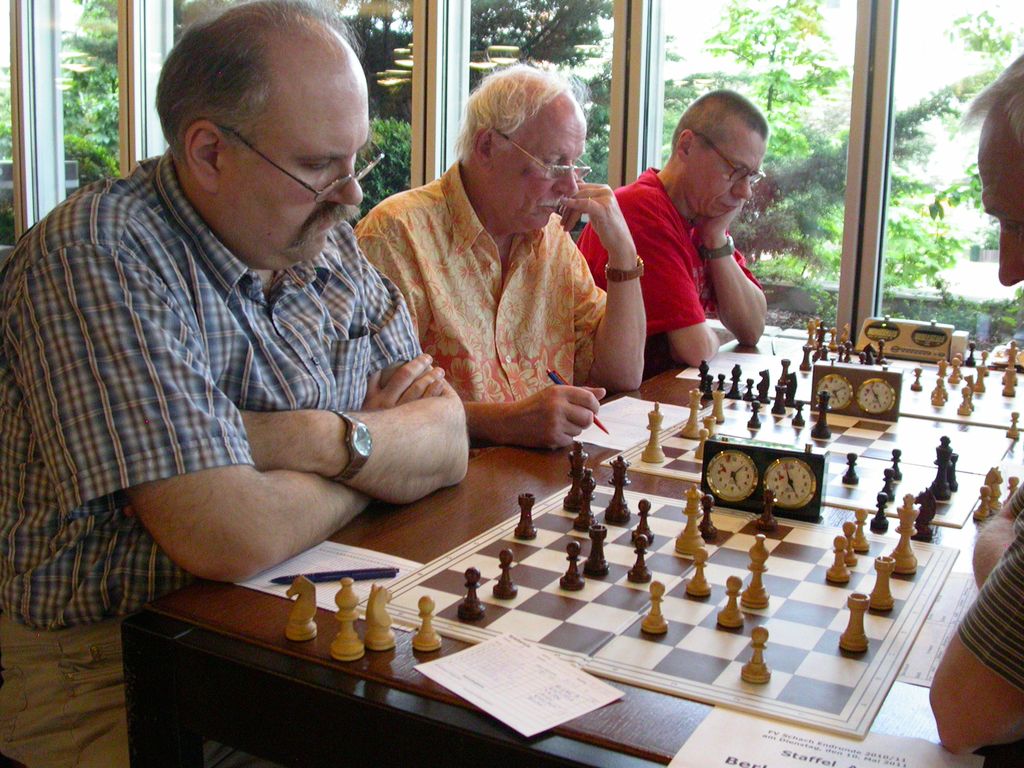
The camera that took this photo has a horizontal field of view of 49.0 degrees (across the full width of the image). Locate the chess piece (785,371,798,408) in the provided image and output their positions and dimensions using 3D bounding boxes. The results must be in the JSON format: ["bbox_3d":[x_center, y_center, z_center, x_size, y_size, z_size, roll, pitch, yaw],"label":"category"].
[{"bbox_3d":[0.501,0.012,2.029,0.029,0.062,0.026,3,12,13],"label":"chess piece"}]

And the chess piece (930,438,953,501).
[{"bbox_3d":[0.568,0.110,1.472,0.030,0.084,0.030,7,14,29],"label":"chess piece"}]

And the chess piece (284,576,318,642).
[{"bbox_3d":[-0.188,0.198,1.003,0.030,0.057,0.030,1,12,-3],"label":"chess piece"}]

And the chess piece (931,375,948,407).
[{"bbox_3d":[0.758,0.015,1.993,0.025,0.049,0.025,8,13,29],"label":"chess piece"}]

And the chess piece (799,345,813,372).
[{"bbox_3d":[0.610,-0.052,2.326,0.025,0.049,0.025,4,12,15],"label":"chess piece"}]

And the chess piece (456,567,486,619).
[{"bbox_3d":[-0.038,0.200,1.085,0.026,0.048,0.026,0,12,-2],"label":"chess piece"}]

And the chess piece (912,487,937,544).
[{"bbox_3d":[0.498,0.157,1.353,0.030,0.063,0.026,4,12,17],"label":"chess piece"}]

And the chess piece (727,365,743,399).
[{"bbox_3d":[0.401,-0.002,2.027,0.029,0.069,0.029,7,14,29],"label":"chess piece"}]

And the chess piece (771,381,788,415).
[{"bbox_3d":[0.463,0.026,1.943,0.025,0.048,0.025,3,12,13],"label":"chess piece"}]

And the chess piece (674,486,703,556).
[{"bbox_3d":[0.198,0.146,1.228,0.033,0.076,0.033,8,13,29],"label":"chess piece"}]

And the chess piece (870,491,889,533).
[{"bbox_3d":[0.440,0.151,1.339,0.026,0.048,0.026,7,14,29],"label":"chess piece"}]

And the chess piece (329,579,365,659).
[{"bbox_3d":[-0.148,0.208,1.005,0.029,0.074,0.029,1,12,0],"label":"chess piece"}]

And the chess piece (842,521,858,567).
[{"bbox_3d":[0.365,0.171,1.214,0.026,0.048,0.026,7,14,29],"label":"chess piece"}]

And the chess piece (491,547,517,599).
[{"bbox_3d":[-0.006,0.190,1.136,0.025,0.048,0.025,1,12,0],"label":"chess piece"}]

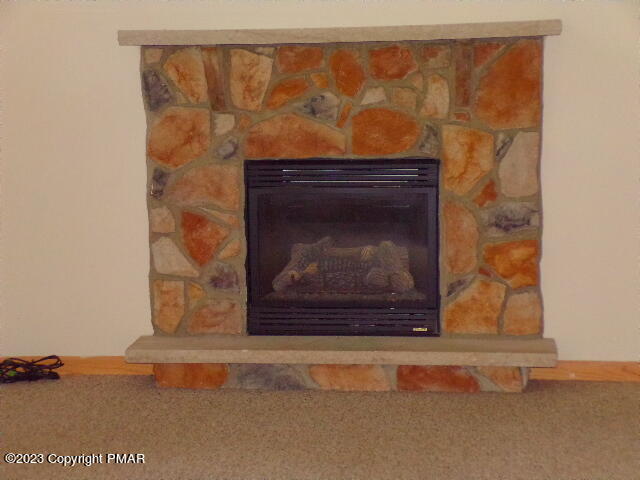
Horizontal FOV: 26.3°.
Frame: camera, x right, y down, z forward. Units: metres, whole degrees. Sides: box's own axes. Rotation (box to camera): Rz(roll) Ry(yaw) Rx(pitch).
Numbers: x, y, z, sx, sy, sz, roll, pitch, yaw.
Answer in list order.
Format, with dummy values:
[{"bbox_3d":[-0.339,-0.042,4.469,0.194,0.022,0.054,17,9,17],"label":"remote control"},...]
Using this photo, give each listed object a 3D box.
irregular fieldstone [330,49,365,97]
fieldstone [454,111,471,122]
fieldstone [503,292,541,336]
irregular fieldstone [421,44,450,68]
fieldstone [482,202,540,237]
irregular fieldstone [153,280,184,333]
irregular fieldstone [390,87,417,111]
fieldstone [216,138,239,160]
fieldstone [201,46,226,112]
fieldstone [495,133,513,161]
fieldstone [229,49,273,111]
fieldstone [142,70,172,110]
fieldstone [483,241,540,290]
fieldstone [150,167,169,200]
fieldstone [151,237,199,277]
[{"bbox_3d":[0.131,-0.781,6.377,0.159,0.221,0.070,0,7,7],"label":"irregular fieldstone"},{"bbox_3d":[0.631,-0.548,6.056,0.070,0.053,0.045,0,8,8],"label":"fieldstone"},{"bbox_3d":[0.948,0.337,6.407,0.175,0.203,0.070,0,7,7],"label":"fieldstone"},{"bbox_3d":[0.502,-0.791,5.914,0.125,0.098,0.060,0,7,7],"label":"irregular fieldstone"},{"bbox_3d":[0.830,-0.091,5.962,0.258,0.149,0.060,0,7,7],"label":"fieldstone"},{"bbox_3d":[-0.697,0.303,6.371,0.152,0.245,0.070,0,8,8],"label":"irregular fieldstone"},{"bbox_3d":[0.373,-0.630,6.083,0.115,0.106,0.055,0,8,8],"label":"irregular fieldstone"},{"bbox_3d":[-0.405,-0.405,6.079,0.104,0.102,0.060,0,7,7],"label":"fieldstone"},{"bbox_3d":[-0.475,-0.731,6.186,0.119,0.286,0.065,0,8,8],"label":"fieldstone"},{"bbox_3d":[0.812,-0.416,6.055,0.079,0.123,0.050,0,8,8],"label":"fieldstone"},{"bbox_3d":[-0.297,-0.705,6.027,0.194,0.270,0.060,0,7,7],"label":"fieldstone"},{"bbox_3d":[-0.731,-0.682,6.229,0.139,0.180,0.070,0,8,8],"label":"fieldstone"},{"bbox_3d":[0.896,0.112,6.389,0.253,0.230,0.075,0,7,7],"label":"fieldstone"},{"bbox_3d":[-0.760,-0.271,6.549,0.083,0.146,0.060,0,7,7],"label":"fieldstone"},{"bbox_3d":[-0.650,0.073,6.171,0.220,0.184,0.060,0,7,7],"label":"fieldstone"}]

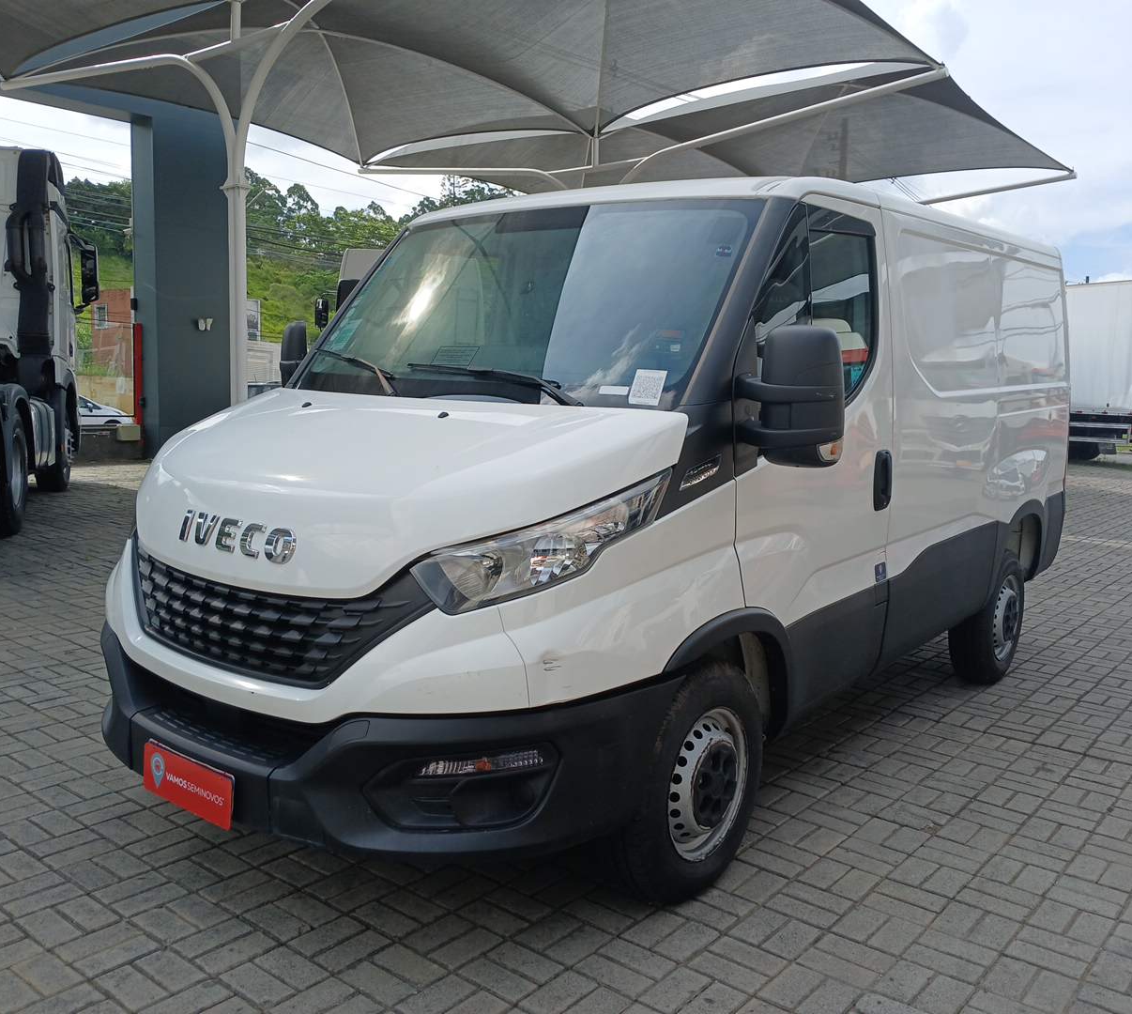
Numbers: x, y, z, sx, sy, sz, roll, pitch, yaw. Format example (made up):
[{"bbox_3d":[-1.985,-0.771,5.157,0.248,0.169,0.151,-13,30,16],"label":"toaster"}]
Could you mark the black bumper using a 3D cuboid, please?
[{"bbox_3d":[-0.726,0.558,2.963,1.960,0.430,0.850,8,12,38],"label":"black bumper"}]

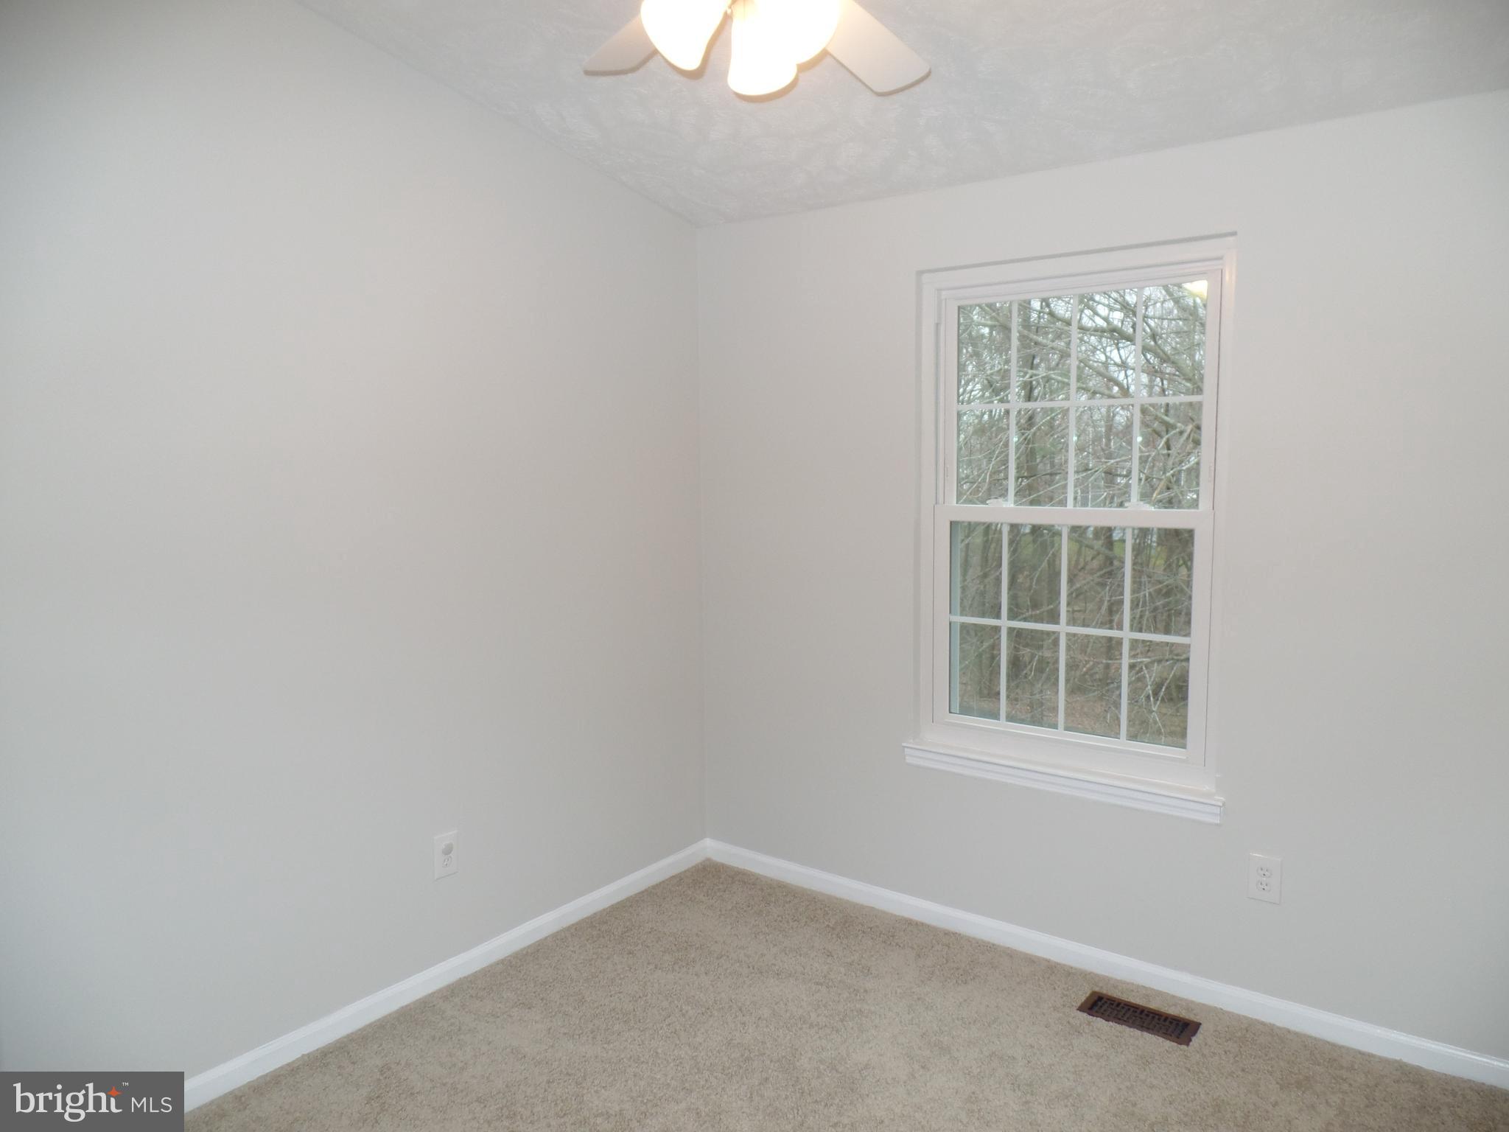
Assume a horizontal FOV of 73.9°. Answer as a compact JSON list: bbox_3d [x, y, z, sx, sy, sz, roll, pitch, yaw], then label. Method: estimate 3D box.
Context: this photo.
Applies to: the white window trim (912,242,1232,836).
[{"bbox_3d":[0.891,-0.107,2.947,0.930,1.564,0.110,4,7,36],"label":"white window trim"}]

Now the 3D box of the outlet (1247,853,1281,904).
[{"bbox_3d":[1.357,0.833,2.665,0.076,0.120,0.008,4,7,36],"label":"outlet"}]

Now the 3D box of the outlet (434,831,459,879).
[{"bbox_3d":[-0.873,0.824,2.850,0.009,0.120,0.076,4,7,36],"label":"outlet"}]

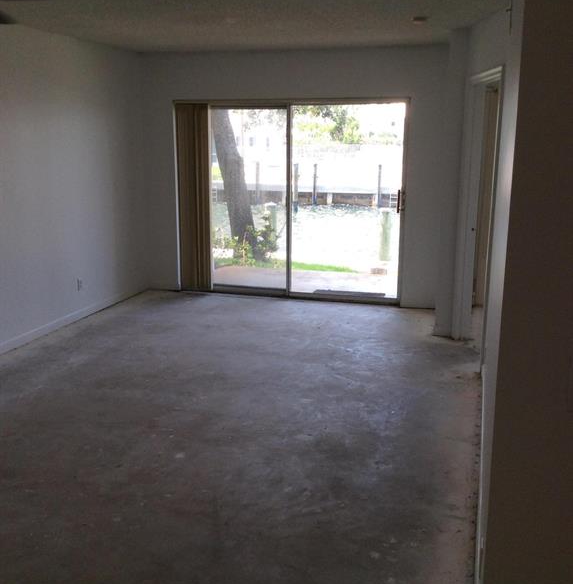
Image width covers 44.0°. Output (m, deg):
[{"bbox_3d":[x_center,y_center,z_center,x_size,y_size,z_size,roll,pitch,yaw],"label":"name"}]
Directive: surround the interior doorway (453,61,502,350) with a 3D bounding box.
[{"bbox_3d":[1.446,-0.533,5.284,0.140,2.100,0.920,0,12,-1],"label":"interior doorway"}]

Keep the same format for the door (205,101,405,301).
[{"bbox_3d":[0.023,-0.926,7.288,2.399,2.030,0.100,4,12,15],"label":"door"}]

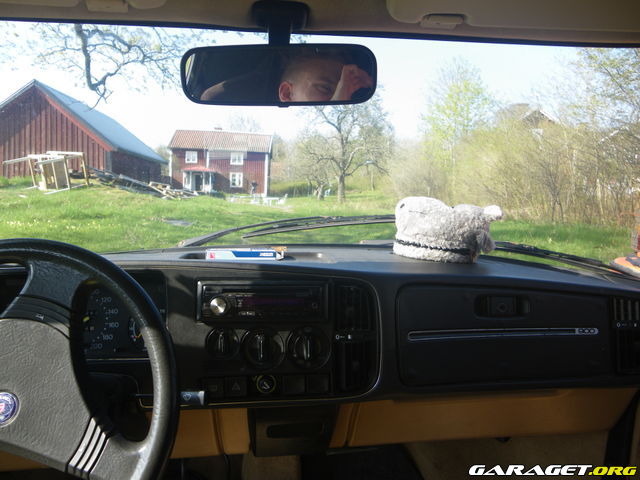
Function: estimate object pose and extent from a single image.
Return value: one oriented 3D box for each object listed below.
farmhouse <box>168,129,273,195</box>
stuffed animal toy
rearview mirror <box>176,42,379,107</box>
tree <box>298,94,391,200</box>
[{"bbox_3d":[-11.397,-8.832,59.000,11.200,7.600,6.800,2,6,-1],"label":"farmhouse"},{"bbox_3d":[0.236,-0.018,0.960,0.190,0.116,0.130,4,6,16],"label":"stuffed animal toy"},{"bbox_3d":[-0.050,-0.198,0.620,0.234,0.070,0.040,3,16,5],"label":"rearview mirror"},{"bbox_3d":[2.043,-7.953,45.000,8.200,9.400,8.000,2,6,0],"label":"tree"}]

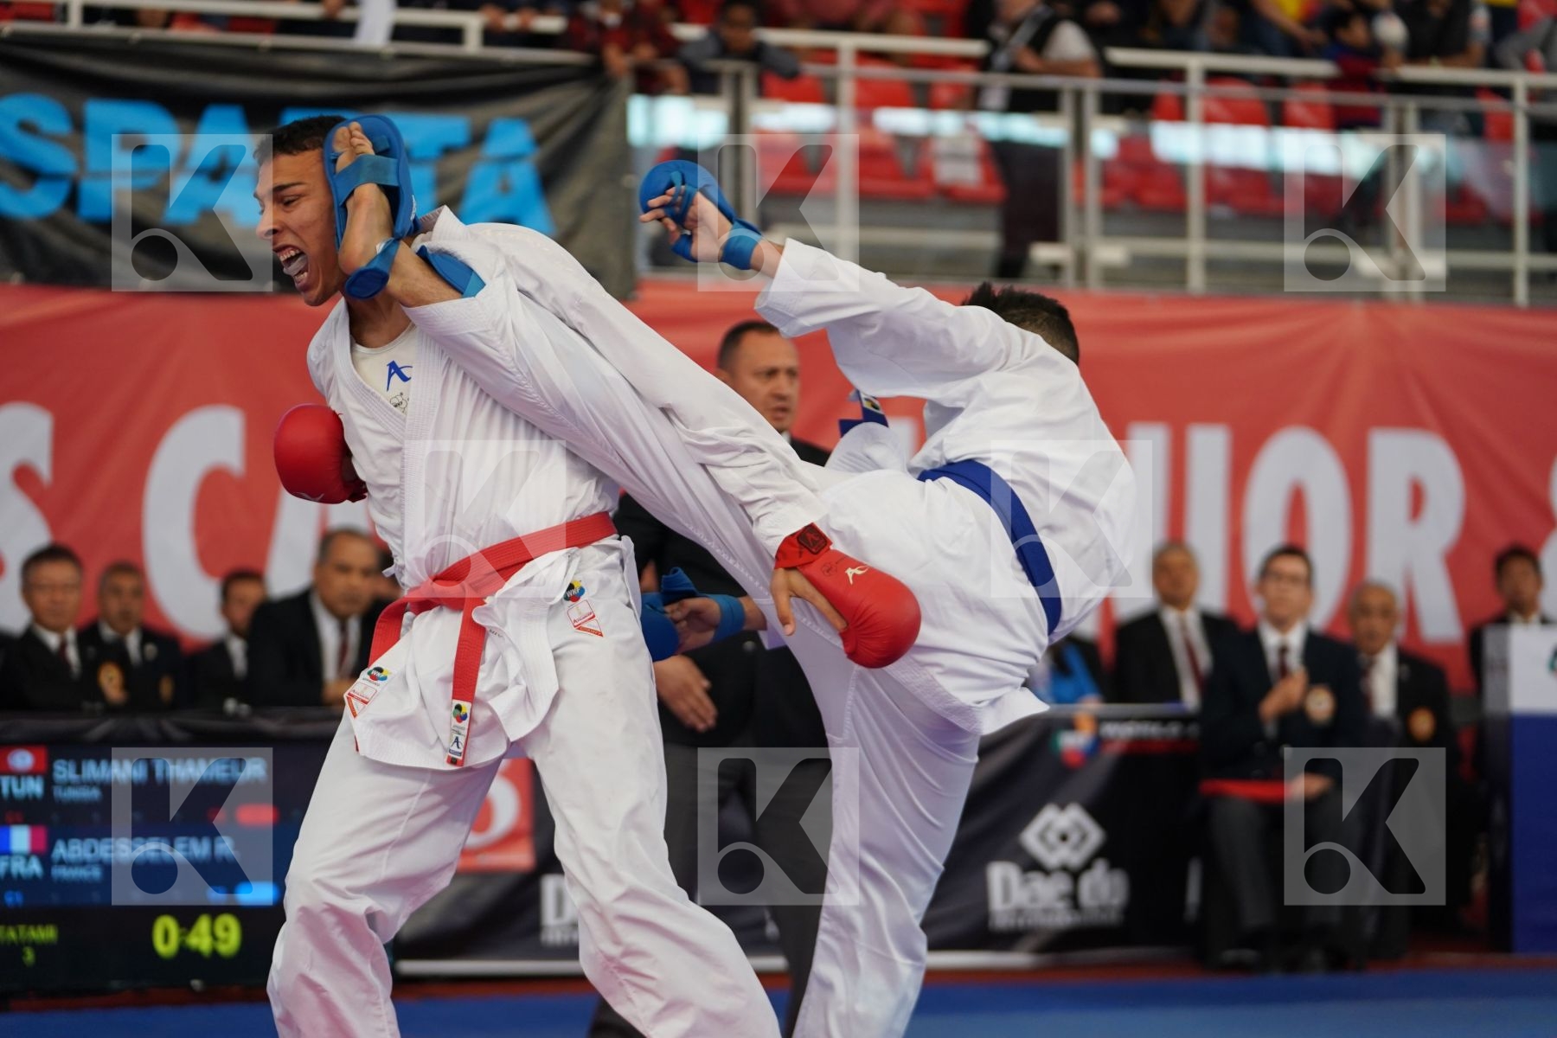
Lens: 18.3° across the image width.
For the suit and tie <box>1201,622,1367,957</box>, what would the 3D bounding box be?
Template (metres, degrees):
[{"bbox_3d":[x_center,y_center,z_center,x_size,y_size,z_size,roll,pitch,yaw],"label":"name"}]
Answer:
[{"bbox_3d":[1.544,0.825,14.800,0.510,1.000,0.680,0,-2,2],"label":"suit and tie"}]

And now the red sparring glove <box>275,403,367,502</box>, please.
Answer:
[{"bbox_3d":[-0.641,-0.086,6.950,0.110,0.125,0.210,3,-10,31],"label":"red sparring glove"}]

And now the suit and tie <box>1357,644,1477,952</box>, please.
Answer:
[{"bbox_3d":[1.979,0.892,15.500,0.520,0.970,0.660,-1,-2,13],"label":"suit and tie"}]

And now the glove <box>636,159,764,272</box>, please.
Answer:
[{"bbox_3d":[-0.112,-0.438,7.000,0.125,0.205,0.105,-47,-1,30],"label":"glove"}]

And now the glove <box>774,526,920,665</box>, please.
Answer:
[{"bbox_3d":[0.103,0.106,6.800,0.220,0.115,0.110,45,-25,-12],"label":"glove"}]

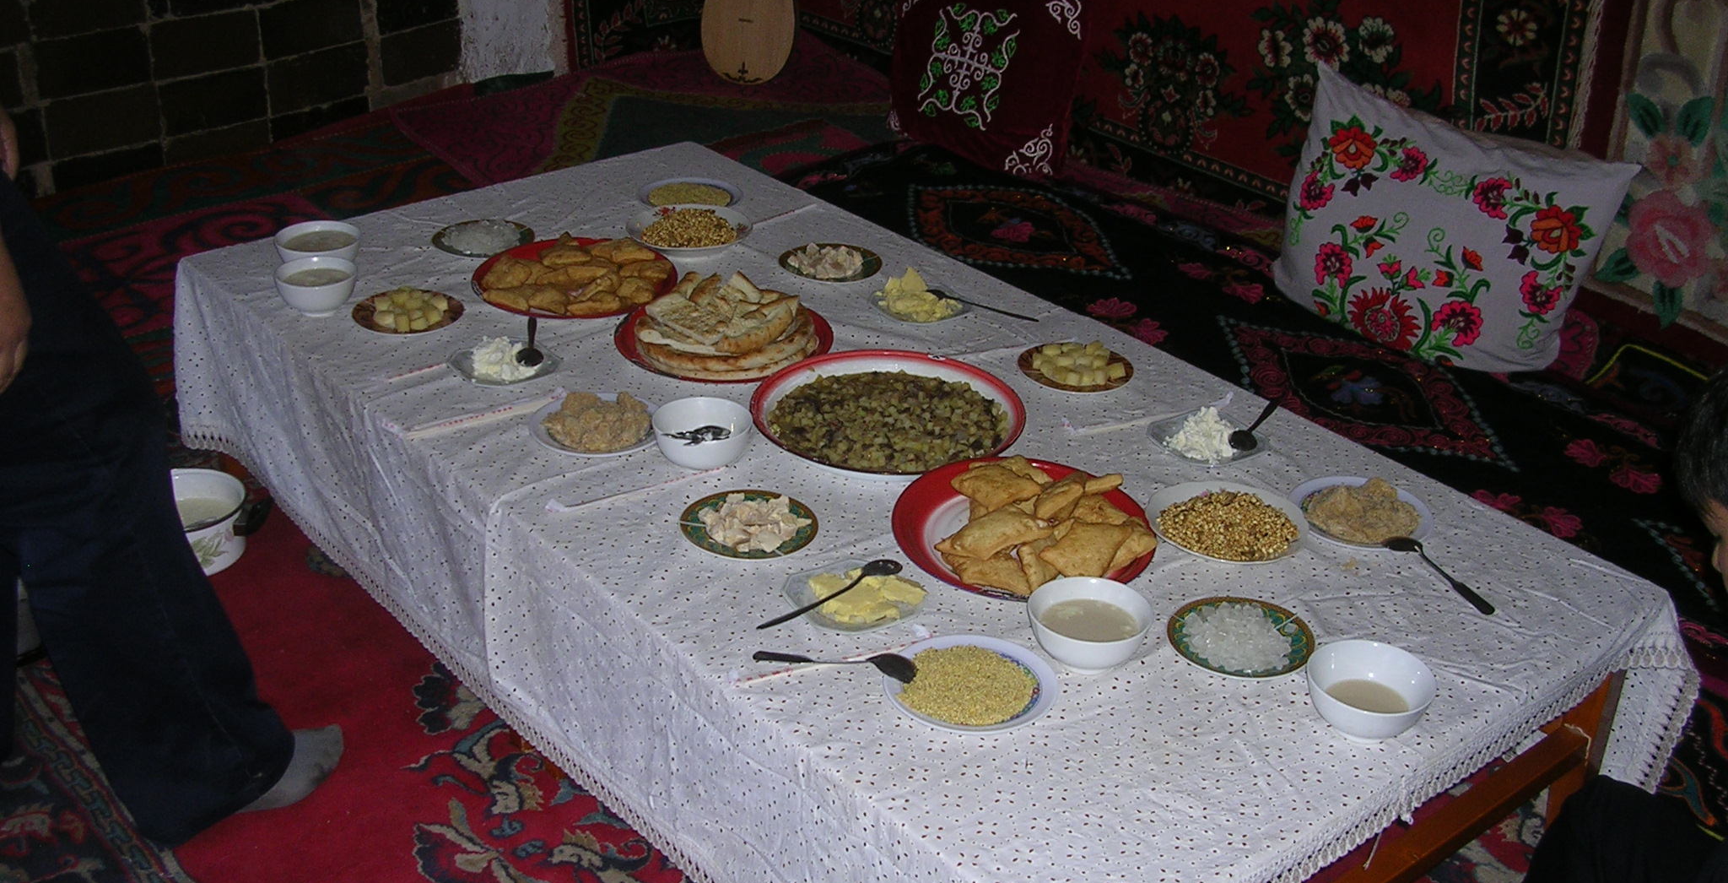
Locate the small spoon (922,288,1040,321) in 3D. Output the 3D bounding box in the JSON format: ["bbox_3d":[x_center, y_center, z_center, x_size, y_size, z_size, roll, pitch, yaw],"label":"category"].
[{"bbox_3d":[0.173,-0.200,2.802,0.184,0.022,0.038,16,31,19],"label":"small spoon"}]

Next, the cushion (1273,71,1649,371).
[{"bbox_3d":[1.050,-0.412,3.466,0.621,0.393,0.170,27,17,37],"label":"cushion"}]

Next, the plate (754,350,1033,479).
[{"bbox_3d":[0.031,-0.024,2.456,0.353,0.043,0.353,2,28,-1],"label":"plate"}]

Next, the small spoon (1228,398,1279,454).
[{"bbox_3d":[0.492,-0.030,2.353,0.034,0.025,0.157,19,38,28],"label":"small spoon"}]

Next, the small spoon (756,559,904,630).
[{"bbox_3d":[-0.035,0.170,2.080,0.189,0.024,0.040,-20,35,-27],"label":"small spoon"}]

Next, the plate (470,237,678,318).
[{"bbox_3d":[-0.428,-0.231,2.825,0.303,0.032,0.303,2,28,-1],"label":"plate"}]

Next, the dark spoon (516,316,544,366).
[{"bbox_3d":[-0.463,-0.139,2.630,0.039,0.025,0.166,-2,28,-8],"label":"dark spoon"}]

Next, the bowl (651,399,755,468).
[{"bbox_3d":[-0.202,-0.005,2.389,0.124,0.057,0.124,2,28,-1],"label":"bowl"}]

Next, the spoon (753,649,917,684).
[{"bbox_3d":[-0.030,0.223,1.894,0.166,0.025,0.034,6,29,14],"label":"spoon"}]

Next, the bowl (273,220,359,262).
[{"bbox_3d":[-0.777,-0.264,2.708,0.120,0.058,0.120,2,29,-1],"label":"bowl"}]

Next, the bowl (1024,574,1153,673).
[{"bbox_3d":[0.230,0.194,1.937,0.121,0.058,0.121,2,29,-1],"label":"bowl"}]

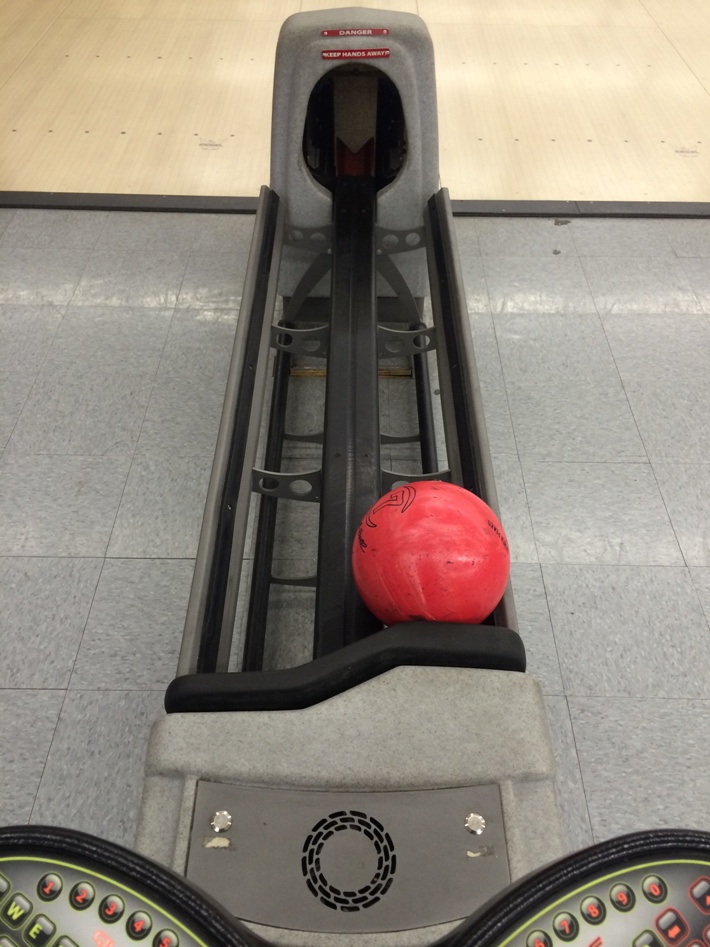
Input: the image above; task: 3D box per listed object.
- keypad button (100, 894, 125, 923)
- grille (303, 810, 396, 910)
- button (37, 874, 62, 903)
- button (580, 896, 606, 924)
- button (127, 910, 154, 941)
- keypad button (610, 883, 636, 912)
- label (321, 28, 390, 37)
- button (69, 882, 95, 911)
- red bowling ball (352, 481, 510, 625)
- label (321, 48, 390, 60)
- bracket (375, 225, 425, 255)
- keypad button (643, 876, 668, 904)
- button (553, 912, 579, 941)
[{"bbox_3d":[-0.143,0.257,0.484,0.015,0.004,0.015,0,58,0],"label":"keypad button"},{"bbox_3d":[-0.006,0.420,0.890,0.102,0.006,0.102,1,51,0],"label":"grille"},{"bbox_3d":[-0.189,0.257,0.510,0.016,0.004,0.016,1,59,0],"label":"button"},{"bbox_3d":[0.147,0.270,0.506,0.016,0.004,0.016,1,59,0],"label":"button"},{"bbox_3d":[-0.126,0.264,0.479,0.015,0.004,0.015,0,58,0],"label":"button"},{"bbox_3d":[0.167,0.264,0.509,0.016,0.004,0.016,1,59,0],"label":"keypad button"},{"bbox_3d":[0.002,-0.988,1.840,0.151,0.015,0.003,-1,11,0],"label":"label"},{"bbox_3d":[-0.162,0.251,0.487,0.015,0.004,0.015,0,58,0],"label":"button"},{"bbox_3d":[0.105,0.118,1.149,0.216,0.216,0.216,0,46,0],"label":"red bowling ball"},{"bbox_3d":[0.002,-0.933,1.828,0.151,0.018,0.003,1,40,0],"label":"label"},{"bbox_3d":[0.110,-0.561,1.974,0.120,0.081,0.006,1,46,0],"label":"bracket"},{"bbox_3d":[0.180,0.249,0.492,0.015,0.004,0.015,0,58,0],"label":"keypad button"},{"bbox_3d":[0.124,0.266,0.481,0.015,0.004,0.015,0,58,0],"label":"button"}]

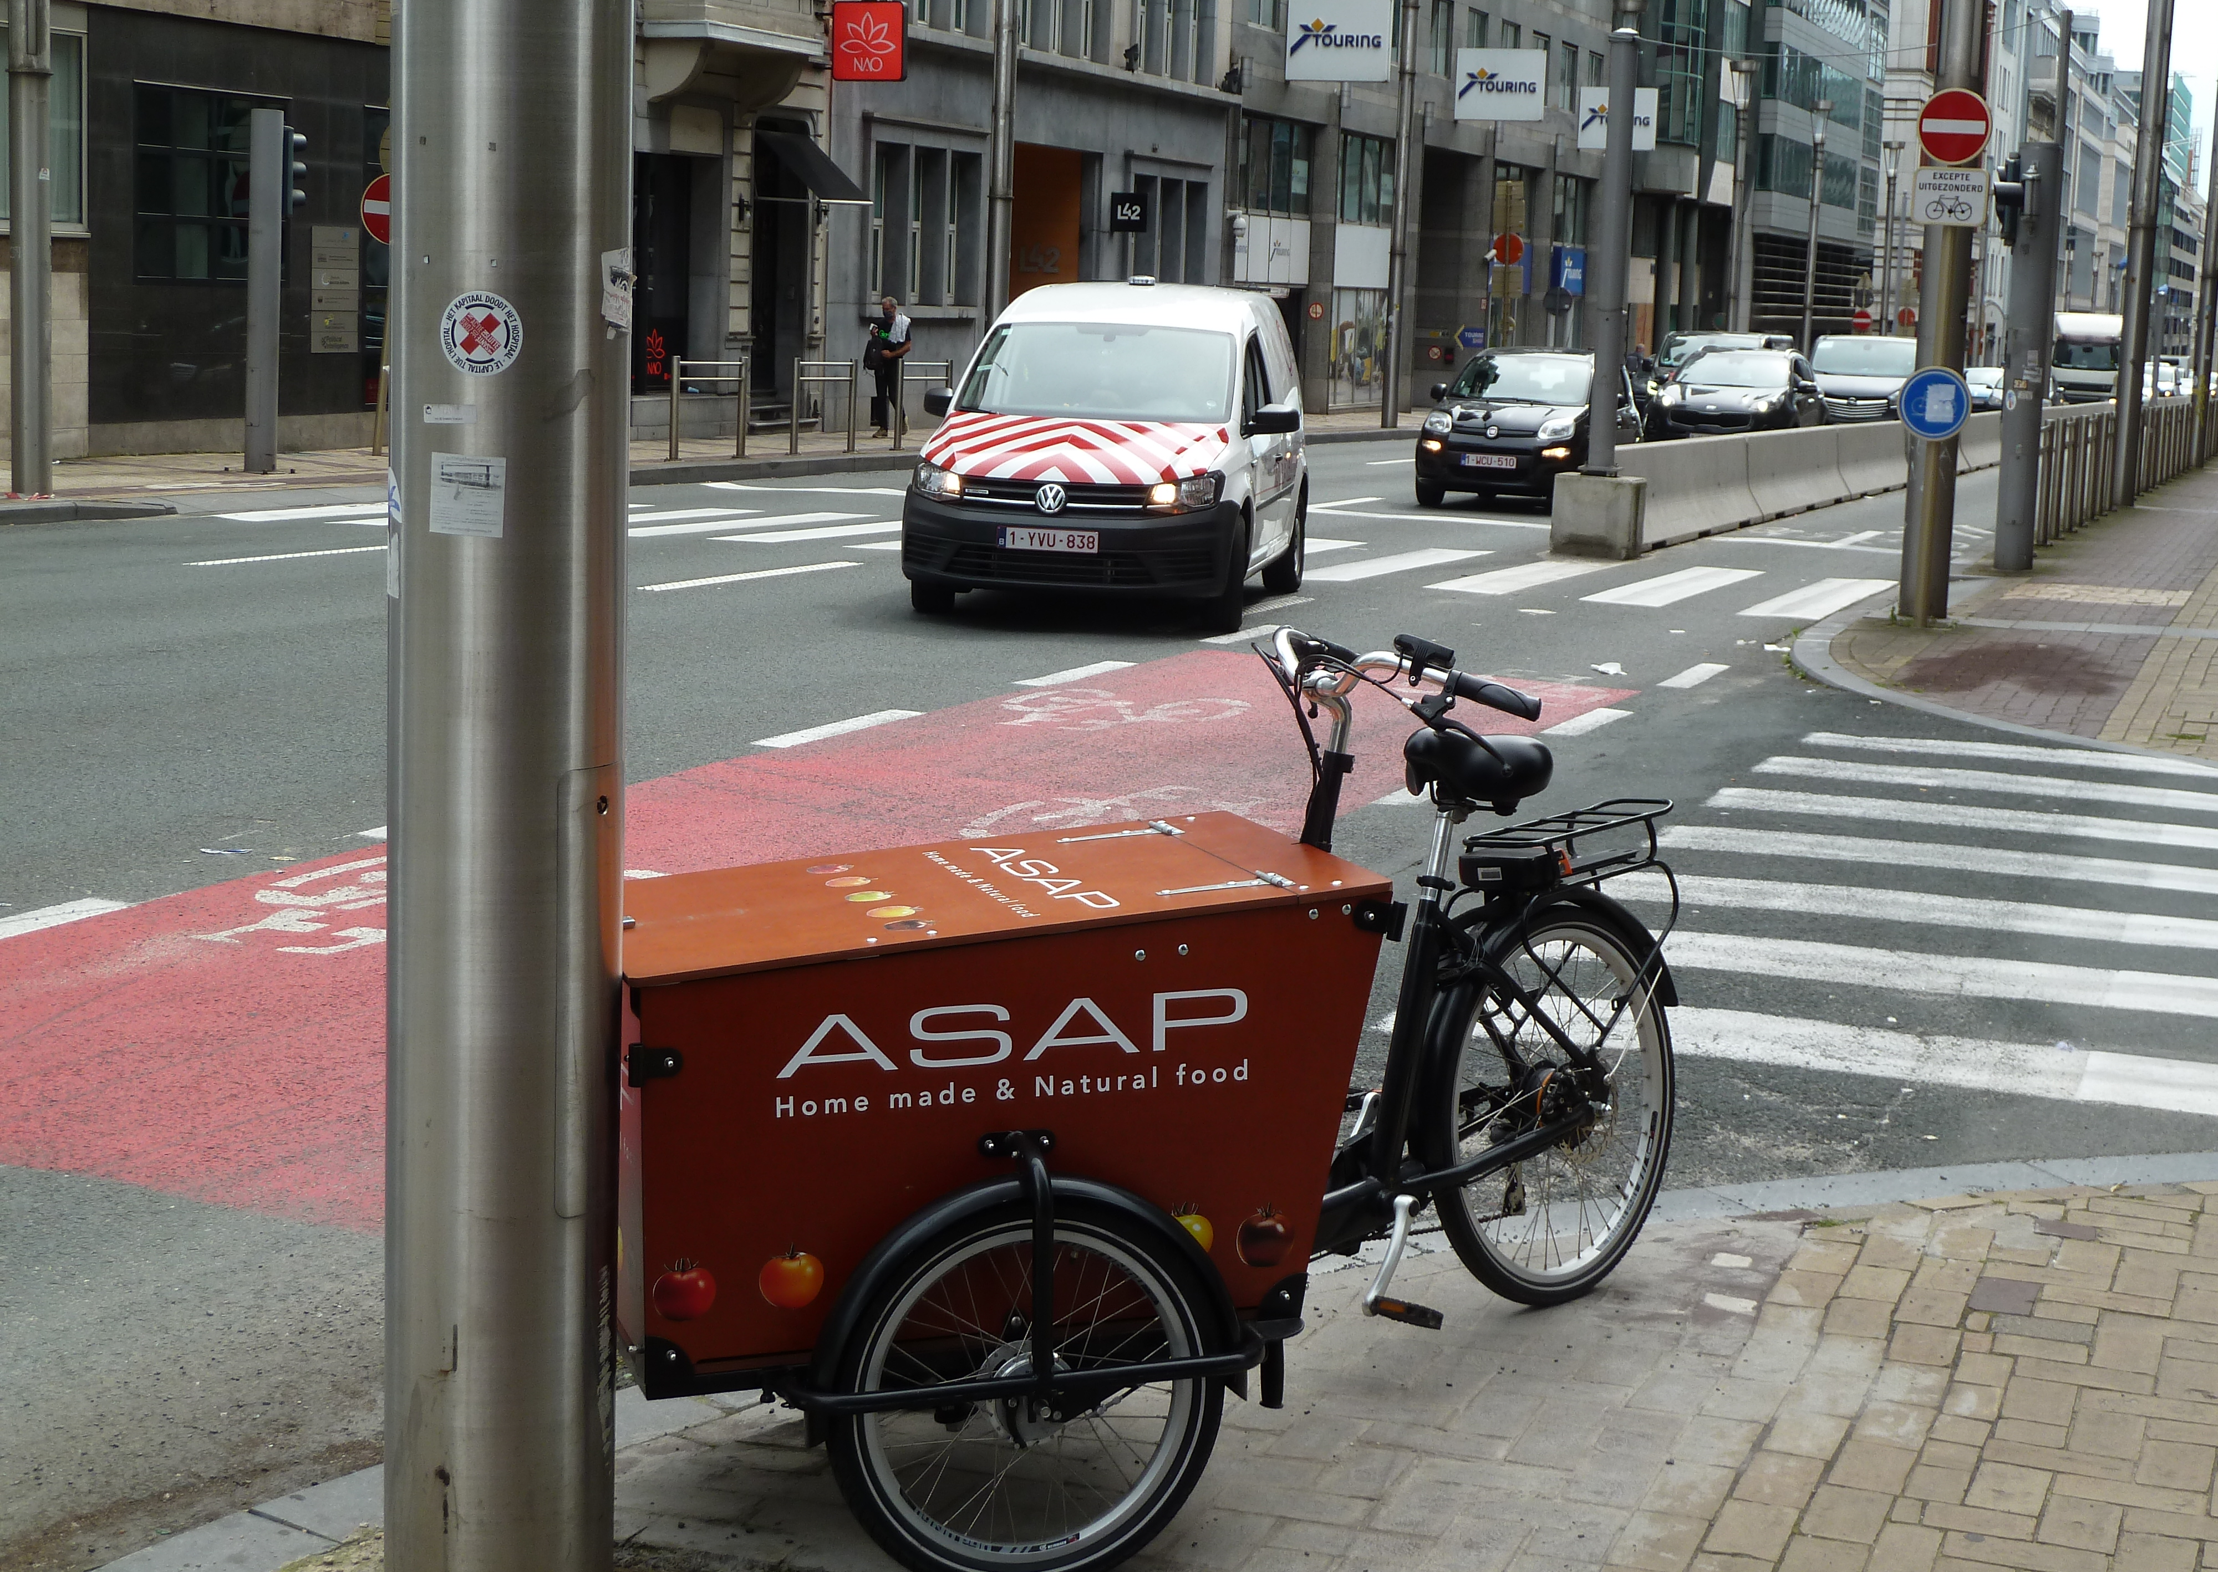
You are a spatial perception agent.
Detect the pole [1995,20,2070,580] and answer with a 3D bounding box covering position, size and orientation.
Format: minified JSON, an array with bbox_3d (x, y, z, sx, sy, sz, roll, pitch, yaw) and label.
[{"bbox_3d":[6.349,-3.392,22.909,0.300,3.820,0.300,5,8,20],"label":"pole"}]

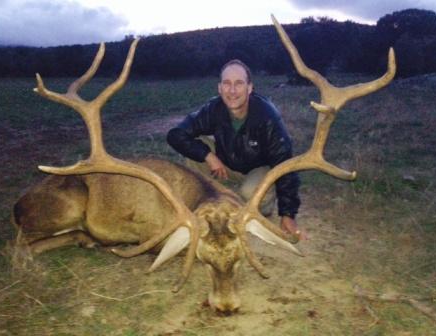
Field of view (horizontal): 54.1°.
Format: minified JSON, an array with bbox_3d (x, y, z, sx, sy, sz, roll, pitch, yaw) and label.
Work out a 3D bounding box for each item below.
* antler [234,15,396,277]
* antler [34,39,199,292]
[{"bbox_3d":[0.400,-0.112,1.723,0.640,0.980,0.440,0,12,0],"label":"antler"},{"bbox_3d":[-0.405,-0.053,1.735,0.640,0.950,0.440,0,12,0],"label":"antler"}]

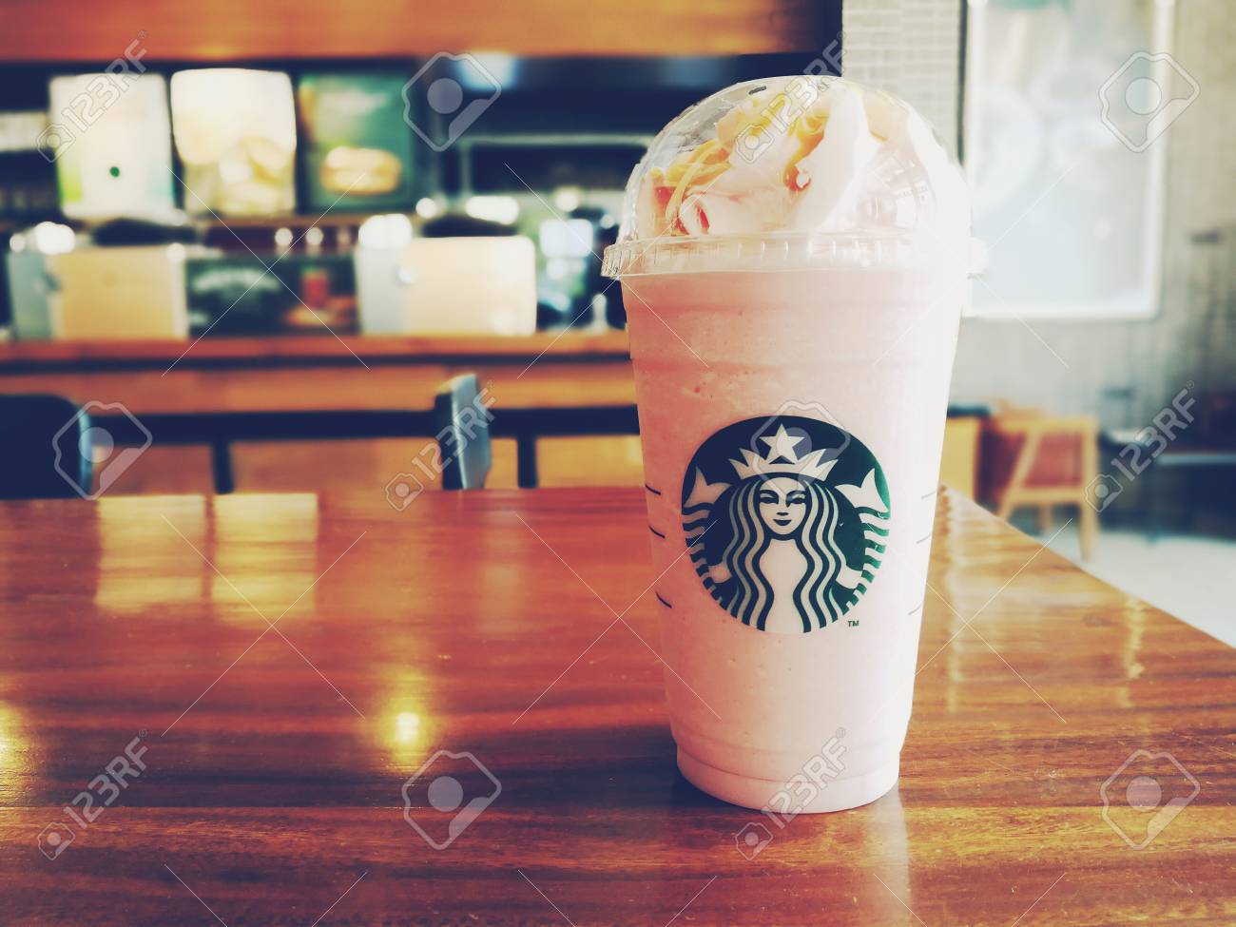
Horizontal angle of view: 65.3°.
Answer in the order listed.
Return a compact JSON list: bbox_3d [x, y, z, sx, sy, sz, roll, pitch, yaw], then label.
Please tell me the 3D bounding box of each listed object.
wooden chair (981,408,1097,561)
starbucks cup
[{"bbox_3d":[1.635,0.043,4.089,0.530,0.640,0.580,-1,8,-2],"label":"wooden chair"},{"bbox_3d":[0.048,-0.007,0.271,0.102,0.193,0.102,-1,8,0],"label":"starbucks cup"}]

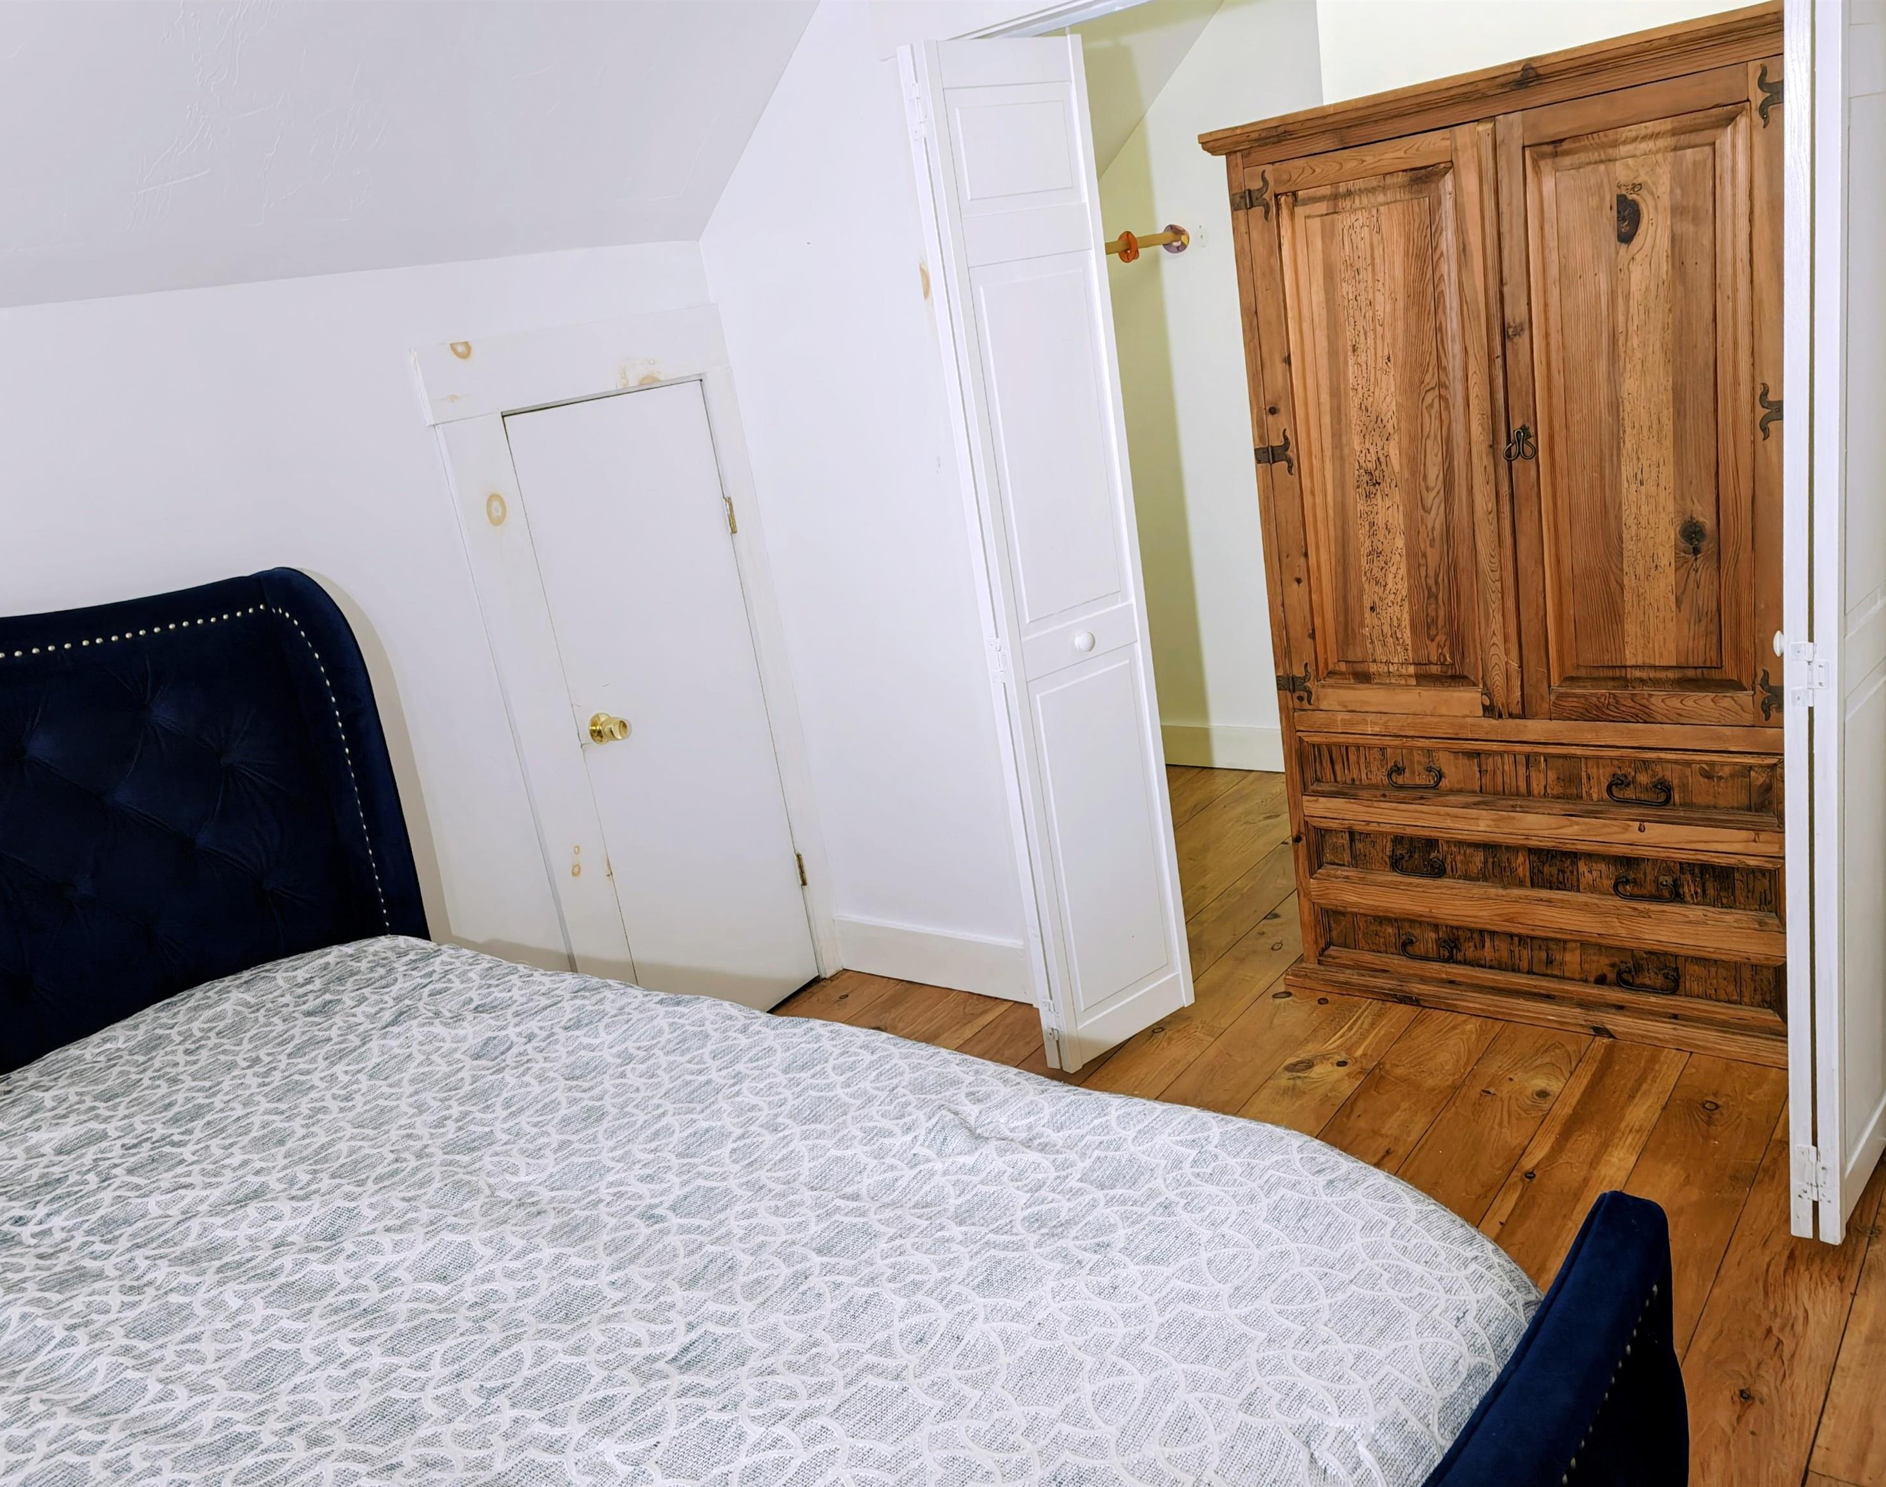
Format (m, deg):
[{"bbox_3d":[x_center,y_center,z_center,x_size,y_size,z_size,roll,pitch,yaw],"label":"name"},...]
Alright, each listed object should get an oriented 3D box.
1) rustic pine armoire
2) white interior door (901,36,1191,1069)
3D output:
[{"bbox_3d":[1.219,-0.361,2.758,1.055,1.800,0.570,3,21,36],"label":"rustic pine armoire"},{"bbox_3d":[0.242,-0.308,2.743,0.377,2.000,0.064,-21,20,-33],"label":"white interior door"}]

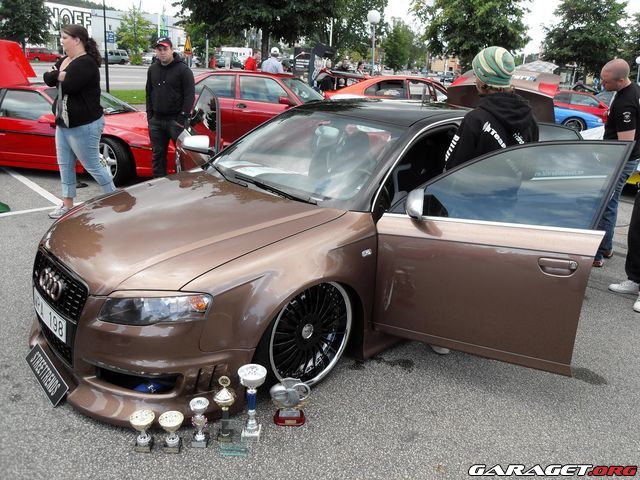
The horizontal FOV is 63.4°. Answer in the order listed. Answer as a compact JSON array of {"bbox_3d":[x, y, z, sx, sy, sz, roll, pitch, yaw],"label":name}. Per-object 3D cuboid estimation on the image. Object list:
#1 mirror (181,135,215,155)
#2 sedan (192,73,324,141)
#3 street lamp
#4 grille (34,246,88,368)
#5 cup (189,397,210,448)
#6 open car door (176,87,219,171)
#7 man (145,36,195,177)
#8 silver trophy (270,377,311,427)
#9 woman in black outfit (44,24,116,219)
[{"bbox_3d":[-0.948,-0.750,4.007,0.220,0.145,0.120,-5,20,-22],"label":"mirror"},{"bbox_3d":[-1.186,-2.423,9.640,4.450,1.400,1.710,8,19,12],"label":"sedan"},{"bbox_3d":[1.986,-6.517,18.908,0.480,3.500,0.480,3,19,-1],"label":"street lamp"},{"bbox_3d":[-1.268,0.326,2.508,0.640,0.440,0.120,20,16,40],"label":"grille"},{"bbox_3d":[-0.513,0.784,2.218,0.081,0.205,0.078,2,19,0],"label":"cup"},{"bbox_3d":[-1.015,-0.642,4.438,0.240,1.200,1.130,-5,20,-22],"label":"open car door"},{"bbox_3d":[-1.590,-1.239,5.571,0.550,1.750,0.360,4,19,1],"label":"man"},{"bbox_3d":[-0.135,0.732,2.379,0.178,0.224,0.095,1,19,-3],"label":"silver trophy"},{"bbox_3d":[-2.386,-1.138,5.166,0.650,1.740,0.550,-10,23,-34],"label":"woman in black outfit"}]

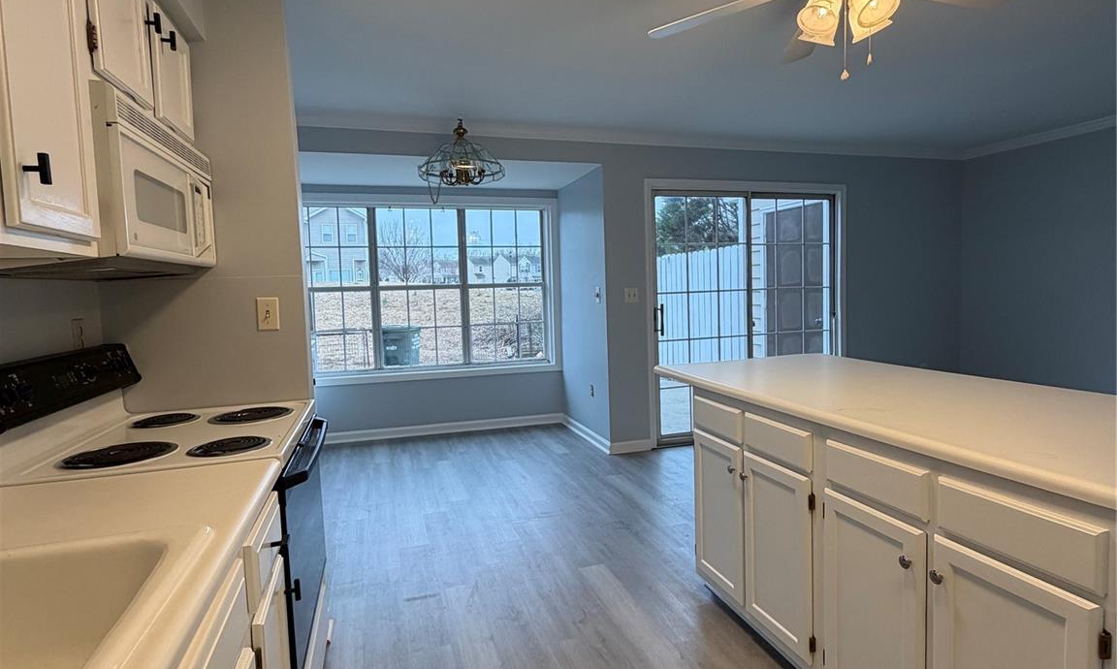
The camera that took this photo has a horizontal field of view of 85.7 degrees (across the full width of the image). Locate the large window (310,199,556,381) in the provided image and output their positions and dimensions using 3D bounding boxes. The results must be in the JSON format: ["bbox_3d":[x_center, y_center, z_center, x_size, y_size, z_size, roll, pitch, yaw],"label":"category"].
[{"bbox_3d":[-1.192,-0.396,5.316,2.350,1.555,0.100,-3,4,-16],"label":"large window"}]

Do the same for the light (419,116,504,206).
[{"bbox_3d":[-0.633,-1.142,3.936,0.570,0.510,0.570,-3,4,-16],"label":"light"}]

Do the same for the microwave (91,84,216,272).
[{"bbox_3d":[-1.221,-0.376,1.601,0.355,0.384,0.760,-3,4,-16],"label":"microwave"}]

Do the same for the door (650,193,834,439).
[{"bbox_3d":[1.573,-0.149,4.976,1.728,2.018,0.100,-3,4,-16],"label":"door"}]

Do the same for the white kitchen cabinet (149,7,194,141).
[{"bbox_3d":[-1.298,-0.754,1.744,0.323,0.323,0.375,-3,4,-16],"label":"white kitchen cabinet"}]

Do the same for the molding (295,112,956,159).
[{"bbox_3d":[0.826,-1.477,4.587,5.840,0.077,0.075,-3,4,-16],"label":"molding"}]

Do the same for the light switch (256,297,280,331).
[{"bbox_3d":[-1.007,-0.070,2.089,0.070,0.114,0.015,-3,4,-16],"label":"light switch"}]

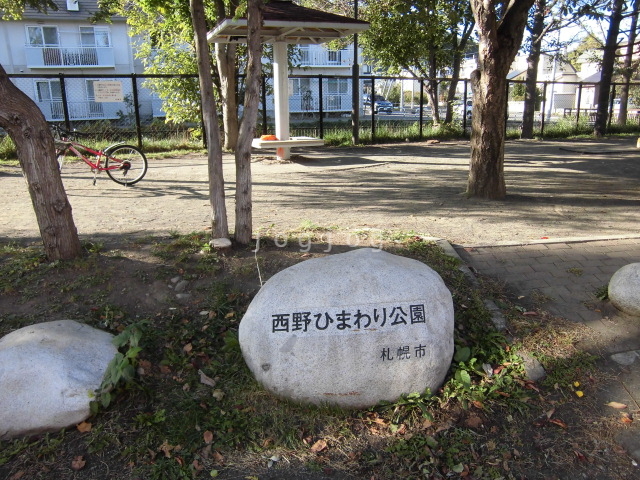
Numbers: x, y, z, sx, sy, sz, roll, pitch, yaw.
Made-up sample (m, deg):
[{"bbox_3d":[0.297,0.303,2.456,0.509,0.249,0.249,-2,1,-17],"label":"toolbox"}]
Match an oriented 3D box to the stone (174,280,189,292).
[{"bbox_3d":[-0.988,0.333,3.437,0.090,0.050,0.085,0,16,0],"label":"stone"}]

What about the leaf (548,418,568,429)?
[{"bbox_3d":[1.122,0.865,2.261,0.095,0.025,0.040,9,18,34],"label":"leaf"}]

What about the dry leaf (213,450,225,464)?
[{"bbox_3d":[-0.442,0.947,2.093,0.045,0.020,0.070,-12,18,-36],"label":"dry leaf"}]

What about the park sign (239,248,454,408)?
[{"bbox_3d":[0.142,0.431,2.572,1.090,0.690,0.610,-2,15,-4],"label":"park sign"}]

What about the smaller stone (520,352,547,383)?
[{"bbox_3d":[1.152,0.688,2.593,0.110,0.090,0.160,-3,15,-7],"label":"smaller stone"}]

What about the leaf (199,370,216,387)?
[{"bbox_3d":[-0.597,0.738,2.552,0.065,0.030,0.115,-10,19,-31],"label":"leaf"}]

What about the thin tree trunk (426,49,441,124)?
[{"bbox_3d":[4.049,-5.484,17.149,0.360,2.650,0.330,0,16,0],"label":"thin tree trunk"}]

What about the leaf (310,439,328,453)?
[{"bbox_3d":[-0.002,0.920,2.148,0.080,0.025,0.050,-12,18,-35],"label":"leaf"}]

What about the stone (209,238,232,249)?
[{"bbox_3d":[-0.821,0.029,3.986,0.170,0.060,0.110,0,16,0],"label":"stone"}]

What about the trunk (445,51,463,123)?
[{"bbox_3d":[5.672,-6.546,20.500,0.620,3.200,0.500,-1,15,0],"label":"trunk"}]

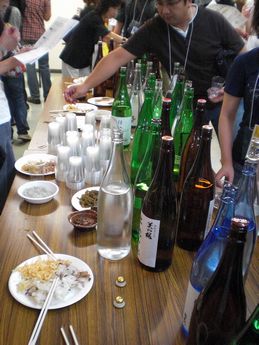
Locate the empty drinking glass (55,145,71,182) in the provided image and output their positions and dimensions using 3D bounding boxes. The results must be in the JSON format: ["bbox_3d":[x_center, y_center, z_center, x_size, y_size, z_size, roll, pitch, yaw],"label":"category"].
[{"bbox_3d":[-0.276,-0.038,1.601,0.070,0.145,0.070,3,25,0],"label":"empty drinking glass"}]

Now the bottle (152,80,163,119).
[{"bbox_3d":[0.120,-0.213,1.719,0.105,0.397,0.105,3,25,0],"label":"bottle"}]

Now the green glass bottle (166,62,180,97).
[{"bbox_3d":[0.258,-0.428,2.191,0.105,0.397,0.105,3,25,0],"label":"green glass bottle"}]

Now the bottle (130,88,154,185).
[{"bbox_3d":[0.071,-0.146,1.584,0.105,0.394,0.105,4,25,2],"label":"bottle"}]

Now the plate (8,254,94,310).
[{"bbox_3d":[-0.210,0.298,1.034,0.224,0.020,0.224,3,25,-1],"label":"plate"}]

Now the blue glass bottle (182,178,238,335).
[{"bbox_3d":[0.195,0.203,0.850,0.105,0.397,0.105,3,26,0],"label":"blue glass bottle"}]

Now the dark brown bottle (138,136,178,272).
[{"bbox_3d":[0.089,0.089,1.071,0.105,0.398,0.105,3,25,-1],"label":"dark brown bottle"}]

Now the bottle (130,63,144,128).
[{"bbox_3d":[0.046,-0.464,2.286,0.100,0.377,0.100,3,25,0],"label":"bottle"}]

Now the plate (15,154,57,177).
[{"bbox_3d":[-0.394,-0.030,1.700,0.230,0.022,0.230,2,26,-1],"label":"plate"}]

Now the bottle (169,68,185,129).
[{"bbox_3d":[0.257,-0.355,2.013,0.105,0.397,0.105,3,26,0],"label":"bottle"}]

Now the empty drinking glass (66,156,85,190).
[{"bbox_3d":[-0.219,0.002,1.540,0.076,0.121,0.076,3,26,0],"label":"empty drinking glass"}]

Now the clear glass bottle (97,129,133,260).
[{"bbox_3d":[-0.040,0.062,1.115,0.105,0.397,0.105,3,25,0],"label":"clear glass bottle"}]

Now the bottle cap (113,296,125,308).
[{"bbox_3d":[-0.025,0.335,0.978,0.031,0.018,0.031,3,25,-1],"label":"bottle cap"}]

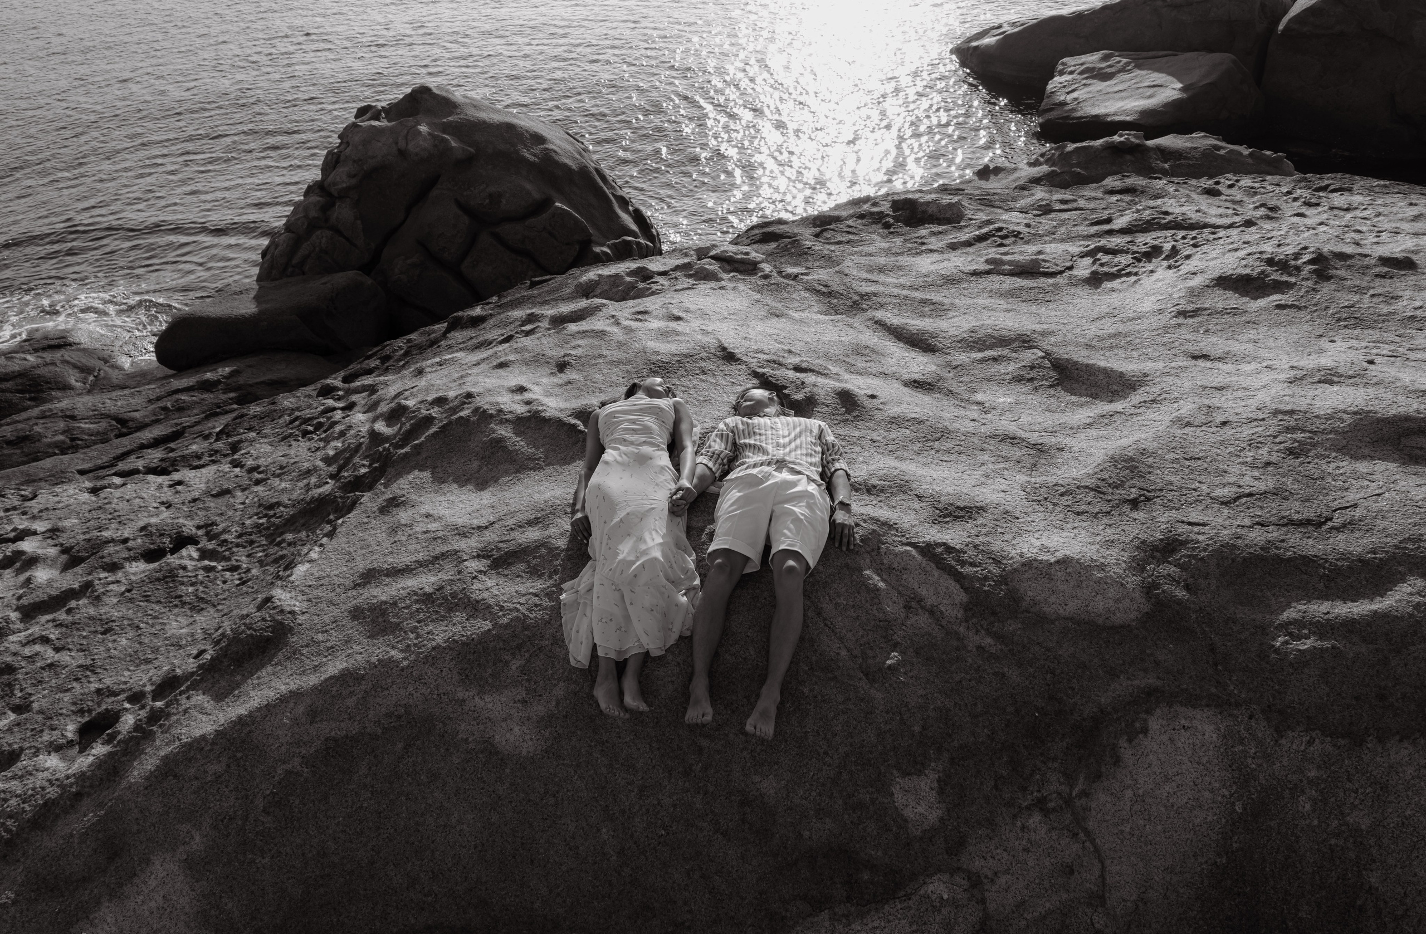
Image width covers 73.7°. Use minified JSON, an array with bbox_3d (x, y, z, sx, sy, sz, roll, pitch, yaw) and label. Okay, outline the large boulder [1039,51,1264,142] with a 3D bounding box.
[{"bbox_3d":[6.950,-5.851,14.947,3.100,1.250,1.900,2,35,3],"label":"large boulder"}]

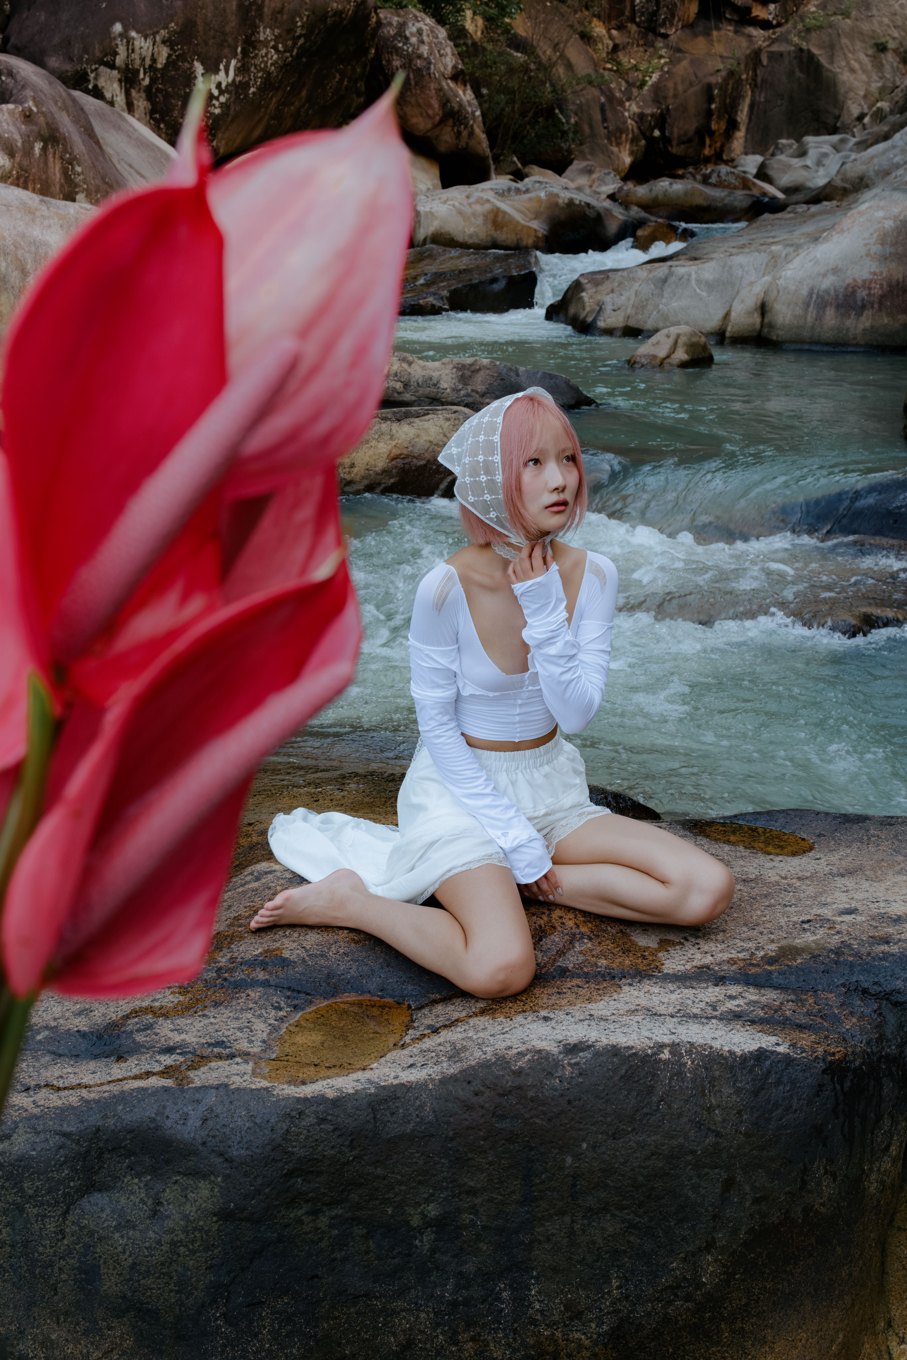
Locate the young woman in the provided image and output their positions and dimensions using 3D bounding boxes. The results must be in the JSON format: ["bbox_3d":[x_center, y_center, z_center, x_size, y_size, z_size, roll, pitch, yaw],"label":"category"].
[{"bbox_3d":[0.048,-0.027,2.301,0.750,0.910,0.600,-8,18,-27],"label":"young woman"}]

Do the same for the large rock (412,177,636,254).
[{"bbox_3d":[0.750,-5.116,15.000,2.500,0.850,1.600,-1,16,-5],"label":"large rock"}]

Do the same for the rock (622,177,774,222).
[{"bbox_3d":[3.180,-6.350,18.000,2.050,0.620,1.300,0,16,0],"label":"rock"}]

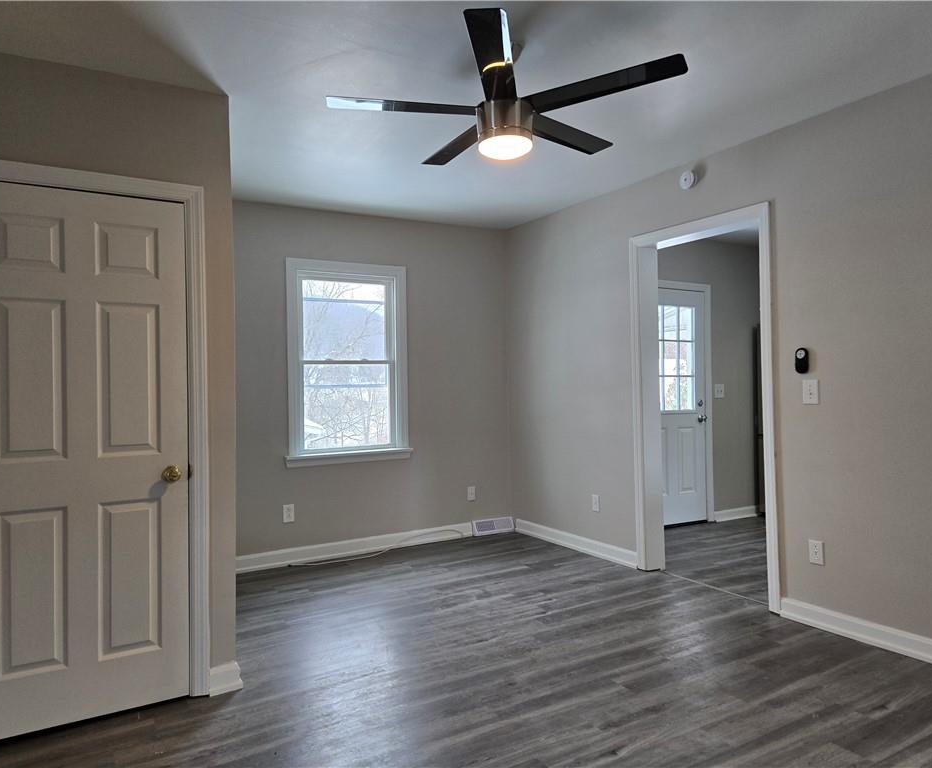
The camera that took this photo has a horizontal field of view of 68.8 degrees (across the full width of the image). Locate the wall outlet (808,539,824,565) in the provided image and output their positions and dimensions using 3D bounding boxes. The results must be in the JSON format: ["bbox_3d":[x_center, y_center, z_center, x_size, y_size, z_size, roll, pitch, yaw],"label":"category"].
[{"bbox_3d":[1.792,0.863,3.481,0.010,0.119,0.074,-1,0,-31],"label":"wall outlet"}]

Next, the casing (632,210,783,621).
[{"bbox_3d":[1.477,0.134,4.178,0.170,2.235,1.058,-1,0,-31],"label":"casing"}]

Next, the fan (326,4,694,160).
[{"bbox_3d":[0.154,-1.123,2.657,1.330,0.385,1.330,-1,0,-31],"label":"fan"}]

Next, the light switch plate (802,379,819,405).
[{"bbox_3d":[1.771,0.043,3.496,0.011,0.123,0.079,-1,0,-31],"label":"light switch plate"}]

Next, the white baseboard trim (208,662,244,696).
[{"bbox_3d":[-1.001,1.236,2.845,0.125,0.108,0.021,-1,0,-31],"label":"white baseboard trim"}]

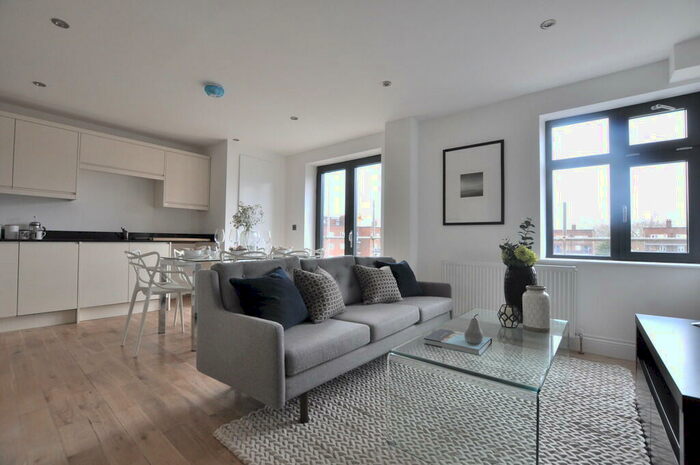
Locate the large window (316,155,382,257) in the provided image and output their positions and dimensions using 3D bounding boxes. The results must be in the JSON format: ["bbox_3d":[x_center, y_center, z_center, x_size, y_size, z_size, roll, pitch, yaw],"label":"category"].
[{"bbox_3d":[-0.001,-0.071,4.642,1.535,2.170,0.080,0,-2,40],"label":"large window"}]

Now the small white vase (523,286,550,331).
[{"bbox_3d":[1.100,0.449,1.719,0.137,0.250,0.137,0,-2,40],"label":"small white vase"}]

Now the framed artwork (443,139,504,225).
[{"bbox_3d":[1.305,-0.510,3.128,0.630,0.857,0.030,0,-2,40],"label":"framed artwork"}]

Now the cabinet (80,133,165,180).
[{"bbox_3d":[-2.967,-0.927,3.803,0.330,0.410,0.860,0,-2,40],"label":"cabinet"}]

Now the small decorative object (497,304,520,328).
[{"bbox_3d":[0.973,0.511,1.781,0.115,0.125,0.115,0,-2,40],"label":"small decorative object"}]

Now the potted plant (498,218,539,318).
[{"bbox_3d":[1.110,0.243,1.902,0.225,0.670,0.210,0,-2,30],"label":"potted plant"}]

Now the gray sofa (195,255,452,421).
[{"bbox_3d":[0.001,0.597,2.327,0.890,0.790,1.990,0,-2,40],"label":"gray sofa"}]

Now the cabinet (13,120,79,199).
[{"bbox_3d":[-3.416,-0.769,3.276,0.330,0.770,0.475,0,-2,40],"label":"cabinet"}]

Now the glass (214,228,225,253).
[{"bbox_3d":[-1.252,0.106,2.800,0.082,0.260,0.082,0,-2,40],"label":"glass"}]

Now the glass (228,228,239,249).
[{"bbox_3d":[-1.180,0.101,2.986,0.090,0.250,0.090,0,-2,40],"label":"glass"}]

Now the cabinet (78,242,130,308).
[{"bbox_3d":[-3.024,0.481,3.530,0.580,0.723,0.460,0,-2,40],"label":"cabinet"}]

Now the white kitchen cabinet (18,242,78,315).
[{"bbox_3d":[-3.256,0.456,3.131,0.580,0.708,0.422,0,-2,40],"label":"white kitchen cabinet"}]

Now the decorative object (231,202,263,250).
[{"bbox_3d":[-1.092,-0.038,3.153,0.340,0.560,0.290,1,-2,-19],"label":"decorative object"}]

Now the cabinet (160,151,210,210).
[{"bbox_3d":[-2.458,-0.726,4.309,0.330,0.777,0.602,0,-2,40],"label":"cabinet"}]

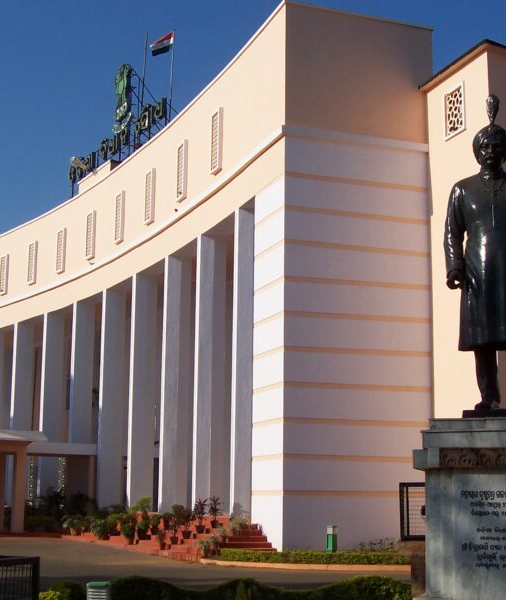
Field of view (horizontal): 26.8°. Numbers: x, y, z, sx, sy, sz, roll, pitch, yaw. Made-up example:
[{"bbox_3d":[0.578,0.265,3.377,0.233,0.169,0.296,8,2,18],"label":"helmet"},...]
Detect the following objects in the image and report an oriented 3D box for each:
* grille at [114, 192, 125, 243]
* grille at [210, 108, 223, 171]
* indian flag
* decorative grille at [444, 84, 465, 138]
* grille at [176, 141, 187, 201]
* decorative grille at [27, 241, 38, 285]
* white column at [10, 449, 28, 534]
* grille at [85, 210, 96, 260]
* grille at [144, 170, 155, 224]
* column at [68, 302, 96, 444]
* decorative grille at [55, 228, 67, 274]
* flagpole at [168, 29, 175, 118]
[{"bbox_3d":[-5.283,-3.285,42.321,0.141,2.005,0.710,6,-12,-27],"label":"grille"},{"bbox_3d":[-1.101,-4.921,33.117,0.141,2.005,0.710,5,-11,-21],"label":"grille"},{"bbox_3d":[-4.052,-11.314,47.075,0.950,1.000,0.220,-3,-11,20],"label":"indian flag"},{"bbox_3d":[5.432,-5.096,28.717,0.100,1.394,1.030,4,-11,-20],"label":"decorative grille"},{"bbox_3d":[-2.494,-4.490,37.063,0.130,2.025,0.880,5,-11,-23],"label":"grille"},{"bbox_3d":[-10.809,-1.799,52.161,0.130,2.066,0.880,7,-12,-33],"label":"decorative grille"},{"bbox_3d":[-8.613,7.071,39.139,0.376,2.984,0.376,6,-12,-29],"label":"white column"},{"bbox_3d":[-6.894,-2.761,45.287,0.141,2.005,0.710,6,-12,-29],"label":"grille"},{"bbox_3d":[-3.908,-3.883,40.146,0.130,1.994,0.880,5,-11,-25],"label":"grille"},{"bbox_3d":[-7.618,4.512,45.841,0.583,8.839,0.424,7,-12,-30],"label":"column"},{"bbox_3d":[-8.864,-2.238,49.155,0.130,2.000,0.880,7,-12,-31],"label":"decorative grille"},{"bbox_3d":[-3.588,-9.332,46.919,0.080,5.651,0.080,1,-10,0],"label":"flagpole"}]

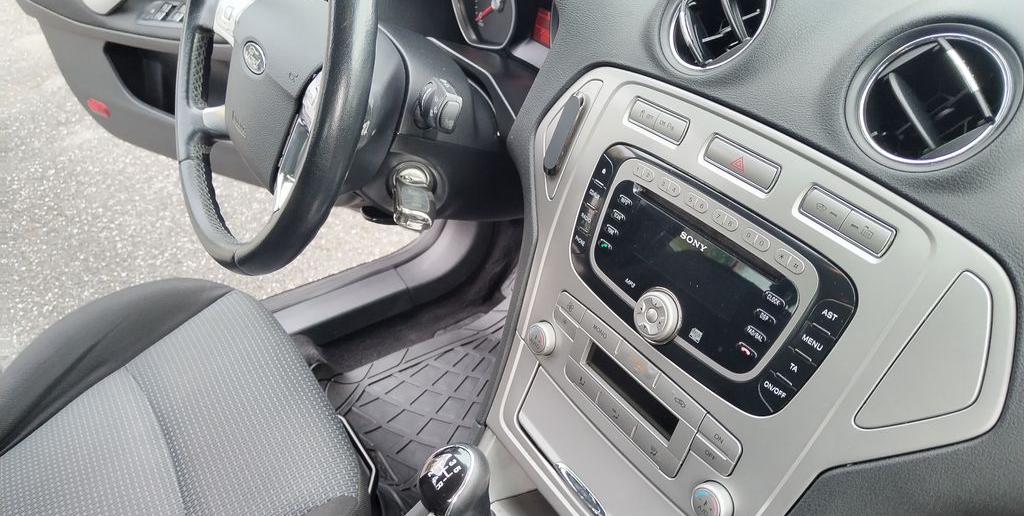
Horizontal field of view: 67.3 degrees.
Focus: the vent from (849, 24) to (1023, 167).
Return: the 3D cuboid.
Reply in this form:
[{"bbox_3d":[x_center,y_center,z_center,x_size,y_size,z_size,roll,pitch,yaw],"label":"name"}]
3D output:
[{"bbox_3d":[0.234,-0.087,0.426,0.032,0.085,0.085,22,14,-44],"label":"vent"}]

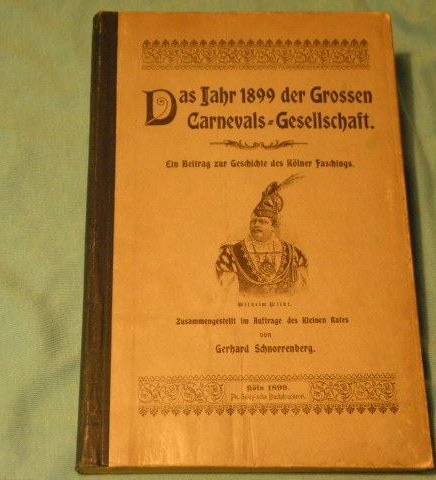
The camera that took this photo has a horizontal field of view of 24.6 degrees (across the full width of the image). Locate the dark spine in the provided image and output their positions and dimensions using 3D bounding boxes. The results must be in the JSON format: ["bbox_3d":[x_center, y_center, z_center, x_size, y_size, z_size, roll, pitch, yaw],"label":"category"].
[{"bbox_3d":[-0.053,-0.006,0.456,0.014,0.017,0.220,-1,68,0],"label":"dark spine"}]

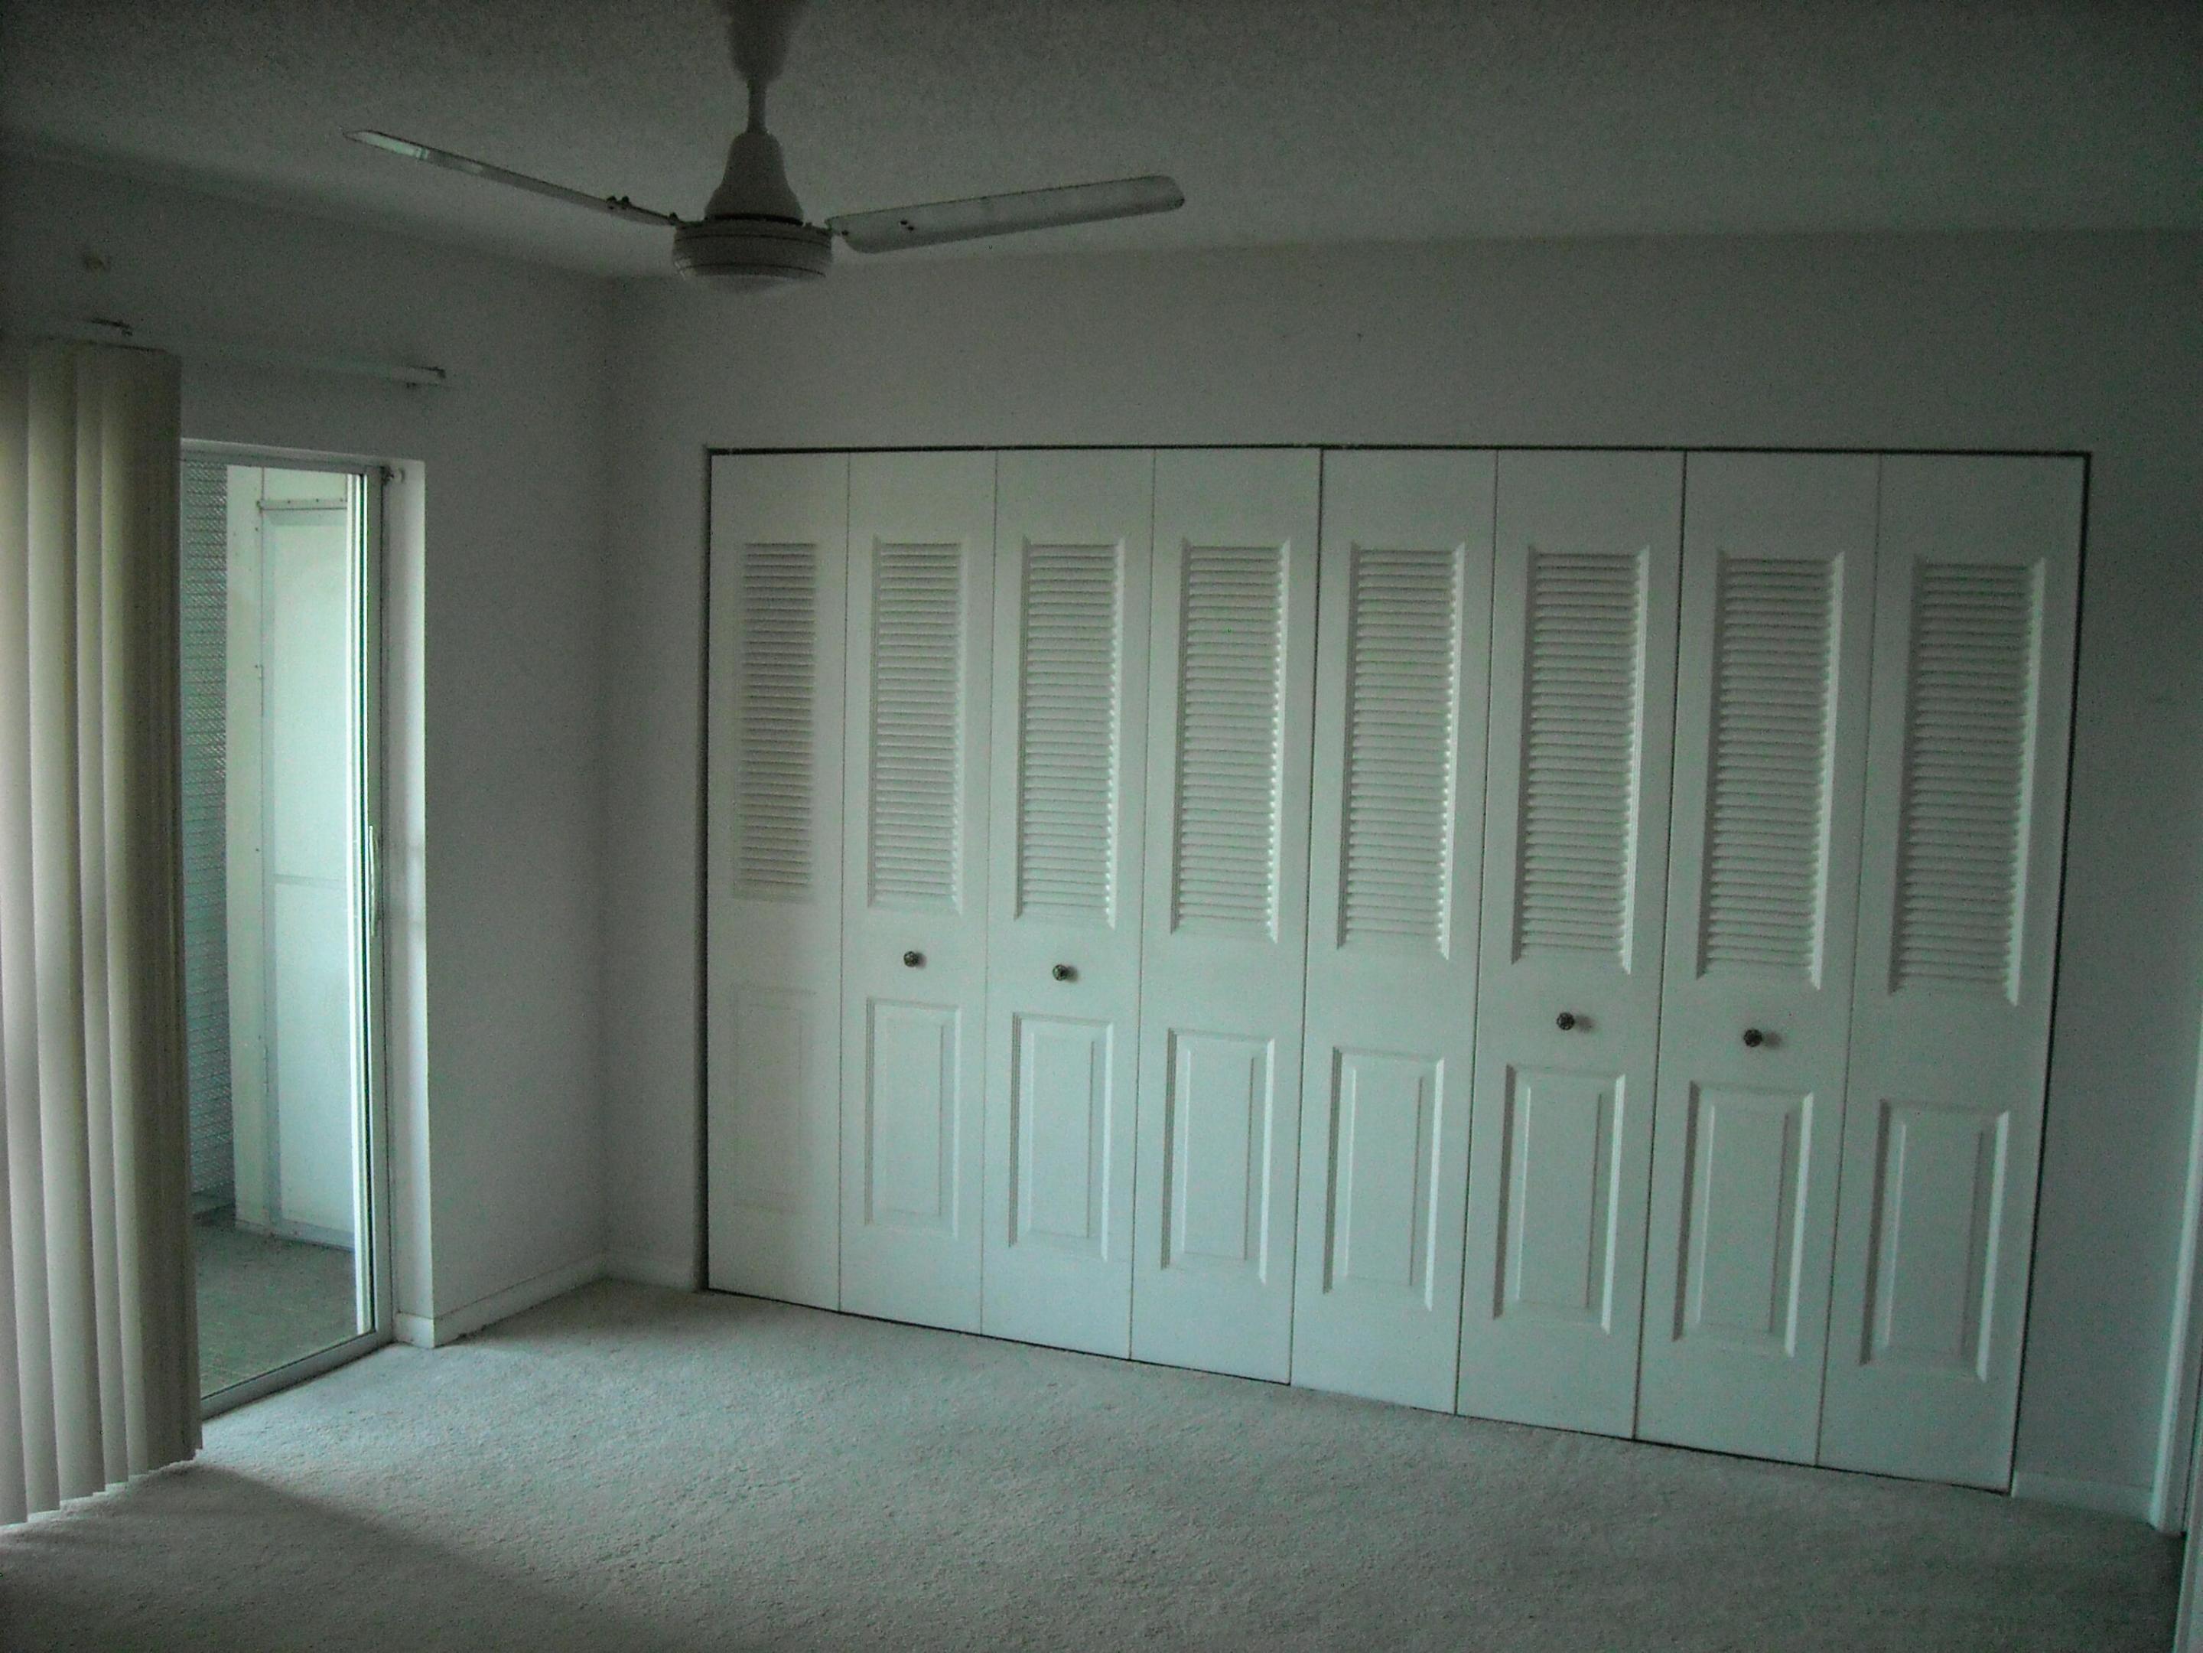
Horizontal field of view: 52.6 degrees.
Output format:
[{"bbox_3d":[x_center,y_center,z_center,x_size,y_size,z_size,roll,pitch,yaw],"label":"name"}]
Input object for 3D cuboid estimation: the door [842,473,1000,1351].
[{"bbox_3d":[-0.414,0.160,5.143,0.366,2.015,0.035,4,7,22],"label":"door"}]

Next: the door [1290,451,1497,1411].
[{"bbox_3d":[0.614,0.228,4.731,0.366,2.015,0.035,4,7,22],"label":"door"}]

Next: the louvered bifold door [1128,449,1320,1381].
[{"bbox_3d":[0.271,0.206,4.868,0.366,2.015,0.035,4,7,22],"label":"louvered bifold door"}]

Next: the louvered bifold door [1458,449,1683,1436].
[{"bbox_3d":[0.957,0.251,4.593,0.366,2.015,0.035,4,7,22],"label":"louvered bifold door"}]

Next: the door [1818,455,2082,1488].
[{"bbox_3d":[1.643,0.297,4.318,0.366,2.015,0.035,4,7,22],"label":"door"}]

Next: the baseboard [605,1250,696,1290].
[{"bbox_3d":[-1.111,1.095,5.504,0.255,0.073,0.015,4,7,22],"label":"baseboard"}]

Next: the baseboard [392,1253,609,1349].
[{"bbox_3d":[-1.427,1.109,5.301,0.132,0.073,0.600,4,7,22],"label":"baseboard"}]

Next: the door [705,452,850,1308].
[{"bbox_3d":[-0.757,0.137,5.280,0.366,2.015,0.035,4,7,22],"label":"door"}]

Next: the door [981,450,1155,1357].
[{"bbox_3d":[-0.071,0.183,5.006,0.366,2.015,0.035,4,7,22],"label":"door"}]

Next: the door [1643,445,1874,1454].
[{"bbox_3d":[1.300,0.274,4.456,0.366,2.015,0.035,4,7,22],"label":"door"}]

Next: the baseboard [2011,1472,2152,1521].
[{"bbox_3d":[1.894,1.286,4.303,0.238,0.060,0.015,4,7,22],"label":"baseboard"}]

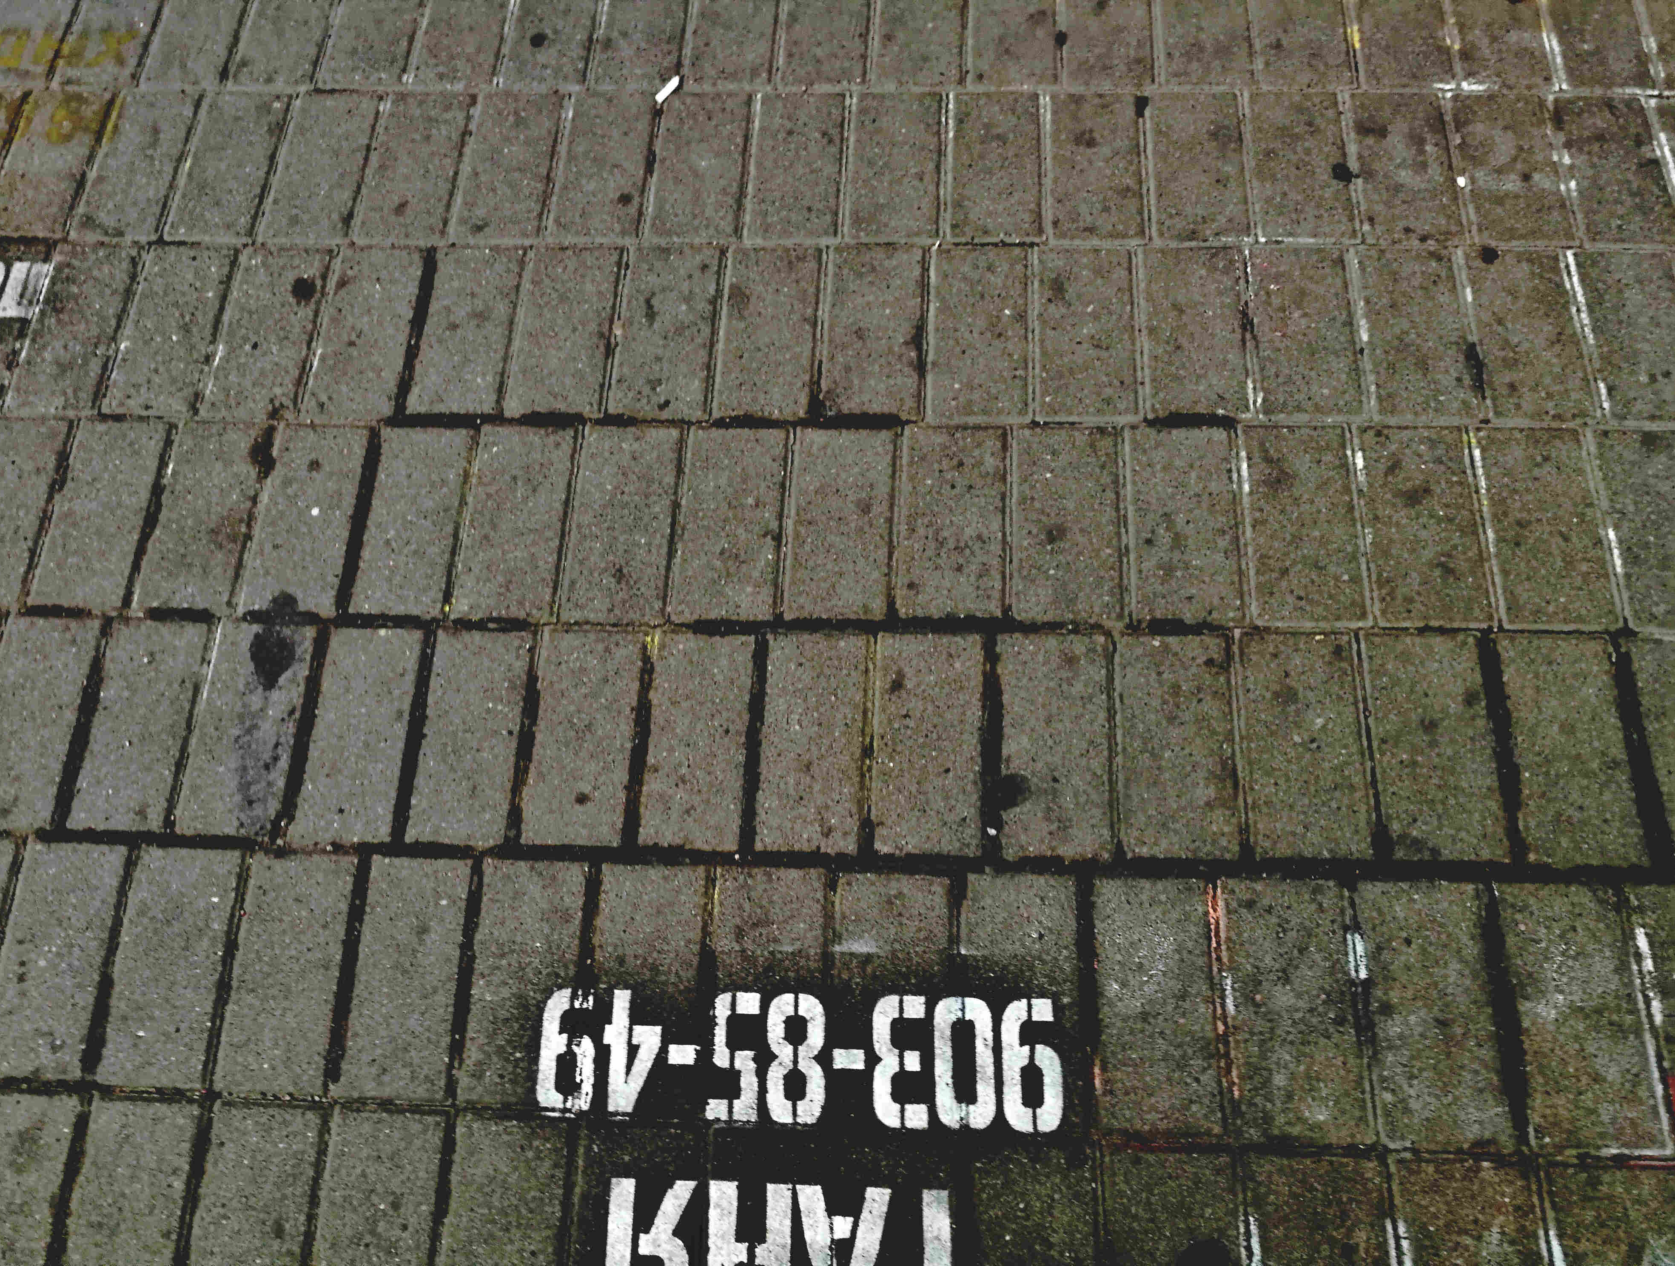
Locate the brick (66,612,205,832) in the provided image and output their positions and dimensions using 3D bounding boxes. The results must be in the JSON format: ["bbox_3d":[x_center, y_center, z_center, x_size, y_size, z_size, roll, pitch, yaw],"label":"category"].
[{"bbox_3d":[-0.646,0.094,1.253,0.099,0.060,0.200,0,69,3],"label":"brick"}]

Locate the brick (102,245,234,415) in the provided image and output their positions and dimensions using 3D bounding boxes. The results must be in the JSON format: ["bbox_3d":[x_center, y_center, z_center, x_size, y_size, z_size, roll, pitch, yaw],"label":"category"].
[{"bbox_3d":[-0.686,-0.304,1.387,0.097,0.060,0.198,1,68,5],"label":"brick"}]

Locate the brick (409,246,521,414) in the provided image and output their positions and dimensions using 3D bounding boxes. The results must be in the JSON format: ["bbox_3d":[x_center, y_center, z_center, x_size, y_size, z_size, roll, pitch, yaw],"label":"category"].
[{"bbox_3d":[-0.377,-0.296,1.360,0.097,0.060,0.198,1,68,5],"label":"brick"}]

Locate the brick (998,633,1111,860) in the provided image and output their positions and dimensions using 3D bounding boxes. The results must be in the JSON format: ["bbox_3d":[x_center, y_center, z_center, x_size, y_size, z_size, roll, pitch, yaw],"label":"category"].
[{"bbox_3d":[0.187,0.103,1.137,0.098,0.060,0.199,0,69,6],"label":"brick"}]

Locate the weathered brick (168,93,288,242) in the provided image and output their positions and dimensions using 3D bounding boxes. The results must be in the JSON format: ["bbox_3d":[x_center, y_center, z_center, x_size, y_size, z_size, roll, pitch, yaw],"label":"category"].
[{"bbox_3d":[-0.648,-0.490,1.436,0.098,0.060,0.199,1,68,4],"label":"weathered brick"}]

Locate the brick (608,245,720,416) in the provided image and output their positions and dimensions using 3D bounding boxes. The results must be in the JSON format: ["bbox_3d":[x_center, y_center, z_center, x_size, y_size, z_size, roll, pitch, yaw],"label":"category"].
[{"bbox_3d":[-0.173,-0.299,1.378,0.099,0.060,0.200,1,69,4],"label":"brick"}]

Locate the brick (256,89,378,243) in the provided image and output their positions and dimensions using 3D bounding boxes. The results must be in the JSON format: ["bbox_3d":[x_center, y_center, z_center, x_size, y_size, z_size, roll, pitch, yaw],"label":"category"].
[{"bbox_3d":[-0.546,-0.488,1.430,0.098,0.060,0.199,2,68,5],"label":"brick"}]

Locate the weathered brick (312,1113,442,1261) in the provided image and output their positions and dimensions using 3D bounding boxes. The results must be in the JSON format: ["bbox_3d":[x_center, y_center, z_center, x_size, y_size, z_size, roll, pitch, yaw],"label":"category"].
[{"bbox_3d":[-0.370,0.498,1.079,0.099,0.060,0.200,1,69,4],"label":"weathered brick"}]

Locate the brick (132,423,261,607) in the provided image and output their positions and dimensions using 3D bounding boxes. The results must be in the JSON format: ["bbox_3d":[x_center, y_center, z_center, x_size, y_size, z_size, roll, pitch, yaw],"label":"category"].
[{"bbox_3d":[-0.611,-0.103,1.300,0.097,0.060,0.198,1,68,5],"label":"brick"}]

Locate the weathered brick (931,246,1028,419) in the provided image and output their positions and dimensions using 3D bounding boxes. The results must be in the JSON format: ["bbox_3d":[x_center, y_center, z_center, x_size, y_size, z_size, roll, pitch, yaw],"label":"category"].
[{"bbox_3d":[0.147,-0.294,1.358,0.099,0.060,0.200,1,69,4],"label":"weathered brick"}]

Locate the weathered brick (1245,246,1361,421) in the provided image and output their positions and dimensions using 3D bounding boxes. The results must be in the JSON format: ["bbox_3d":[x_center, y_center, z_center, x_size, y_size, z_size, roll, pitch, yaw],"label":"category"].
[{"bbox_3d":[0.469,-0.291,1.338,0.099,0.060,0.200,1,69,4],"label":"weathered brick"}]

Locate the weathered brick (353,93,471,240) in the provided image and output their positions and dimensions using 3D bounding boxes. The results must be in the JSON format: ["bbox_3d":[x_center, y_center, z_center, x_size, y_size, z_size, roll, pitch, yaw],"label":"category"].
[{"bbox_3d":[-0.462,-0.501,1.474,0.099,0.060,0.200,1,69,4],"label":"weathered brick"}]

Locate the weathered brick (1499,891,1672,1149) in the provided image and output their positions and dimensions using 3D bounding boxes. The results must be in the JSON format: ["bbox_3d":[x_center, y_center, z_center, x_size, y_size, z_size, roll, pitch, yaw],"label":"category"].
[{"bbox_3d":[0.561,0.298,1.019,0.098,0.060,0.199,-1,69,6],"label":"weathered brick"}]

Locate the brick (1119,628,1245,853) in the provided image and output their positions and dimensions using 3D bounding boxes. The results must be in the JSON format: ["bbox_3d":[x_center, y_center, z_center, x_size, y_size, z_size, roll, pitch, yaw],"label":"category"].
[{"bbox_3d":[0.287,0.103,1.126,0.098,0.060,0.199,0,69,6],"label":"brick"}]

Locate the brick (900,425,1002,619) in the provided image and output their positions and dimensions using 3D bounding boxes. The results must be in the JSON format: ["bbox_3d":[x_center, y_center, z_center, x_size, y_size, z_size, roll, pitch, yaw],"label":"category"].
[{"bbox_3d":[0.107,-0.092,1.221,0.098,0.060,0.199,1,68,6],"label":"brick"}]

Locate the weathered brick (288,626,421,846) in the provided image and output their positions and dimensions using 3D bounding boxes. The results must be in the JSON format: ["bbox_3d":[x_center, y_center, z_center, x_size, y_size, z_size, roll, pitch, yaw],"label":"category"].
[{"bbox_3d":[-0.424,0.099,1.200,0.098,0.060,0.199,1,70,6],"label":"weathered brick"}]

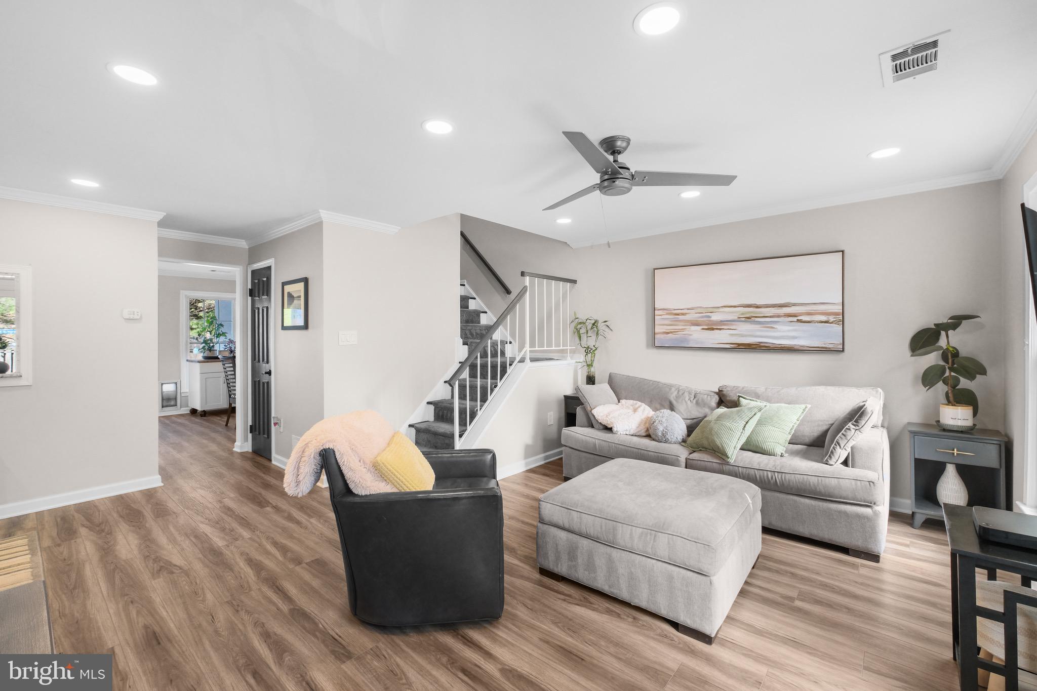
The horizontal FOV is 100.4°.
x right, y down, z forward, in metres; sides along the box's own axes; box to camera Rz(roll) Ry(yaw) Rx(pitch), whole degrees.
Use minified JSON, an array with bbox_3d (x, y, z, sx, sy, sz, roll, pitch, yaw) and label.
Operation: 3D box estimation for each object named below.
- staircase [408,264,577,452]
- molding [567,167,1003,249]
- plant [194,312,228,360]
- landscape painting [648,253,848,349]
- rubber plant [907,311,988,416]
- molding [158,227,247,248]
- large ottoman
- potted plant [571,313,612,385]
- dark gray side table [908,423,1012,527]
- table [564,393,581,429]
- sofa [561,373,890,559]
[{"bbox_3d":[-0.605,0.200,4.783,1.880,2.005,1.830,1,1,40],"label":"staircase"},{"bbox_3d":[1.838,-1.123,3.820,3.325,0.078,0.085,1,1,40],"label":"molding"},{"bbox_3d":[-5.291,-0.167,7.443,0.430,0.837,0.430,1,1,40],"label":"plant"},{"bbox_3d":[1.918,-0.355,3.792,1.503,0.782,0.040,1,1,40],"label":"landscape painting"},{"bbox_3d":[2.776,0.143,2.814,0.350,0.685,0.340,1,1,40],"label":"rubber plant"},{"bbox_3d":[-3.294,-1.119,4.509,0.082,0.073,0.868,1,1,40],"label":"molding"},{"bbox_3d":[0.739,1.015,2.400,0.910,0.450,0.900,1,1,40],"label":"large ottoman"},{"bbox_3d":[0.774,0.097,4.558,0.350,0.880,0.340,1,1,40],"label":"potted plant"},{"bbox_3d":[2.851,0.892,2.832,0.445,0.665,0.340,1,1,40],"label":"dark gray side table"},{"bbox_3d":[0.757,0.869,4.599,0.455,0.665,0.355,1,1,40],"label":"table"},{"bbox_3d":[1.525,0.750,3.489,2.230,0.935,0.935,1,1,40],"label":"sofa"}]

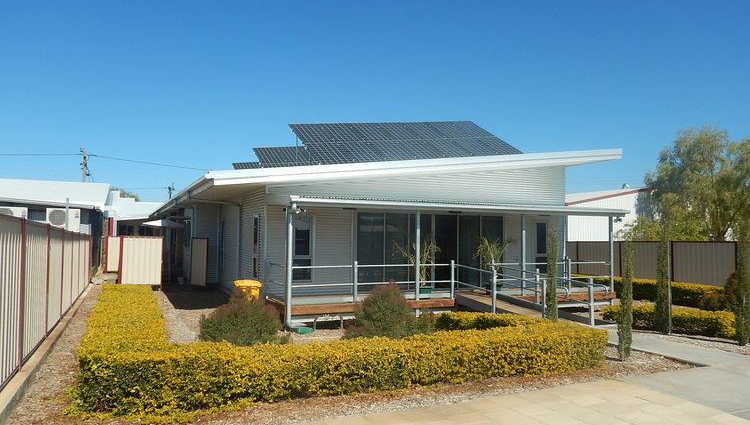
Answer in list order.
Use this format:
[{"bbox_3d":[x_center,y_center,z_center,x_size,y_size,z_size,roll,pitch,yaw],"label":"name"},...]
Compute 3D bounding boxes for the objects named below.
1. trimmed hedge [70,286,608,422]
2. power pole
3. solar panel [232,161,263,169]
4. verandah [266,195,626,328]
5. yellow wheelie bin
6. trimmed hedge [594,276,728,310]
[{"bbox_3d":[-2.116,2.208,11.321,6.950,0.650,10.700,2,-4,-25],"label":"trimmed hedge"},{"bbox_3d":[-21.221,-0.417,38.000,0.800,8.800,0.600,2,-4,-25],"label":"power pole"},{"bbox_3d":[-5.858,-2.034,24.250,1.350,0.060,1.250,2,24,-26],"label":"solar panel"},{"bbox_3d":[2.430,1.246,14.523,10.450,2.950,2.250,2,-4,-25],"label":"verandah"},{"bbox_3d":[-2.821,2.016,11.600,0.580,1.070,0.730,2,-4,-25],"label":"yellow wheelie bin"},{"bbox_3d":[9.019,2.616,17.551,1.450,0.570,6.000,2,-4,-25],"label":"trimmed hedge"}]

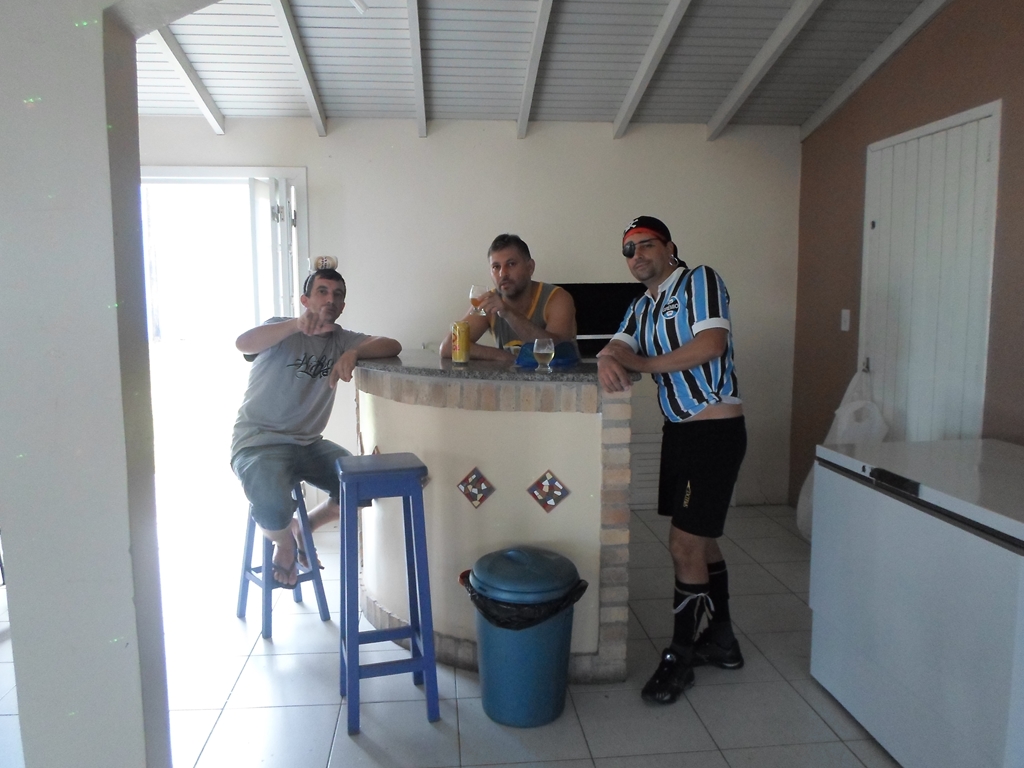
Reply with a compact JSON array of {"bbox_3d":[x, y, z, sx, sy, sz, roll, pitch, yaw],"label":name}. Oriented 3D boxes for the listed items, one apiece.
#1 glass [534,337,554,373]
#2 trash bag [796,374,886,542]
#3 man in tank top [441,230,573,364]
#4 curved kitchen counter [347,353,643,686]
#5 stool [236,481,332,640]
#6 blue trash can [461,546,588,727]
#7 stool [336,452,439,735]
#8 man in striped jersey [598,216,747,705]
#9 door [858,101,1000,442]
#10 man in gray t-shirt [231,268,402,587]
[{"bbox_3d":[0.117,-0.106,2.667,0.076,0.116,0.076,0,6,-6],"label":"glass"},{"bbox_3d":[1.798,0.404,4.126,0.400,0.930,0.600,0,6,-6],"label":"trash bag"},{"bbox_3d":[-0.025,0.157,3.487,0.620,1.690,0.550,0,6,1],"label":"man in tank top"},{"bbox_3d":[-0.148,0.472,3.143,1.100,1.145,1.120,0,6,-6],"label":"curved kitchen counter"},{"bbox_3d":[-1.002,0.721,3.211,0.300,0.630,0.300,-5,8,-38],"label":"stool"},{"bbox_3d":[0.041,0.835,2.552,0.410,0.560,0.390,0,6,0],"label":"blue trash can"},{"bbox_3d":[-0.432,0.687,2.499,0.295,0.860,0.285,-2,7,-17],"label":"stool"},{"bbox_3d":[0.569,0.262,2.628,0.500,1.680,0.530,6,8,40],"label":"man in striped jersey"},{"bbox_3d":[2.040,-0.142,3.750,0.080,2.240,0.980,0,6,-6],"label":"door"},{"bbox_3d":[-0.827,0.171,3.110,0.700,1.310,0.680,-2,7,-20],"label":"man in gray t-shirt"}]

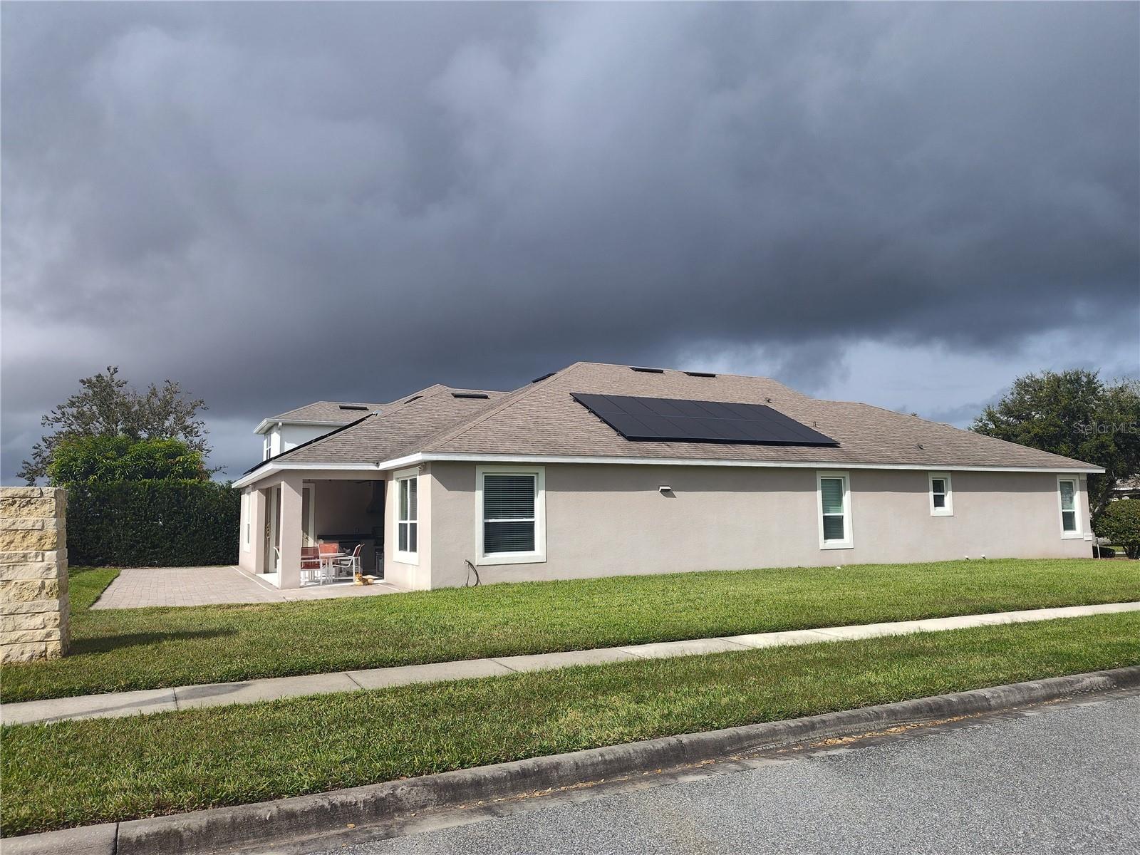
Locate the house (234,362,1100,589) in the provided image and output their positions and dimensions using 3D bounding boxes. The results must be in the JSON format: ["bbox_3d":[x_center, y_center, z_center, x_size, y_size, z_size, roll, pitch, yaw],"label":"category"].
[{"bbox_3d":[3.378,1.351,29.458,29.050,7.380,17.130,2,-7,-28],"label":"house"}]

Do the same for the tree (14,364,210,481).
[{"bbox_3d":[-25.150,1.790,41.425,9.600,10.312,9.400,3,-7,-31],"label":"tree"}]

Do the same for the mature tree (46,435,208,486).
[{"bbox_3d":[-19.530,3.130,33.186,6.500,5.626,6.200,3,-7,-30],"label":"mature tree"}]

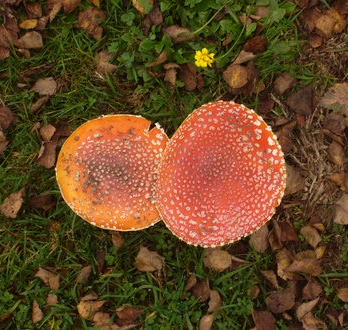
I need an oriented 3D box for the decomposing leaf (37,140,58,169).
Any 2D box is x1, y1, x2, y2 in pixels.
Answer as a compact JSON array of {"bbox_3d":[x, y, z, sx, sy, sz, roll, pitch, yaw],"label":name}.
[{"bbox_3d":[-0.142,-0.012,1.504,0.022,0.012,0.032,7,81,1],"label":"decomposing leaf"}]

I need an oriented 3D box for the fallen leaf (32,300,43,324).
[{"bbox_3d":[-0.159,0.172,1.553,0.013,0.010,0.029,-6,81,-1],"label":"fallen leaf"}]

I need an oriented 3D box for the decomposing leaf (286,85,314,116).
[{"bbox_3d":[0.152,-0.077,1.599,0.032,0.010,0.032,-16,83,-2],"label":"decomposing leaf"}]

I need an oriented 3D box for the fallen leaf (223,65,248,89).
[{"bbox_3d":[0.074,-0.106,1.597,0.029,0.009,0.030,14,81,2],"label":"fallen leaf"}]

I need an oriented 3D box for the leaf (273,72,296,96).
[{"bbox_3d":[0.133,-0.097,1.595,0.024,0.010,0.026,18,81,3],"label":"leaf"}]

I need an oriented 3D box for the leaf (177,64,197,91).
[{"bbox_3d":[0.015,-0.105,1.597,0.021,0.010,0.034,-14,81,-2],"label":"leaf"}]

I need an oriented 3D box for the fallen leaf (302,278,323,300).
[{"bbox_3d":[0.163,0.148,1.572,0.022,0.010,0.025,6,83,1],"label":"fallen leaf"}]

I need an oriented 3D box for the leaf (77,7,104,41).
[{"bbox_3d":[-0.096,-0.161,1.526,0.029,0.010,0.037,-29,82,-4],"label":"leaf"}]

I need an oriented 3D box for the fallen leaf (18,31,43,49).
[{"bbox_3d":[-0.173,-0.151,1.608,0.029,0.010,0.022,-11,83,-1],"label":"fallen leaf"}]

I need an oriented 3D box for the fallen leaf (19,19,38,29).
[{"bbox_3d":[-0.166,-0.162,1.526,0.023,0.007,0.013,-8,81,-1],"label":"fallen leaf"}]

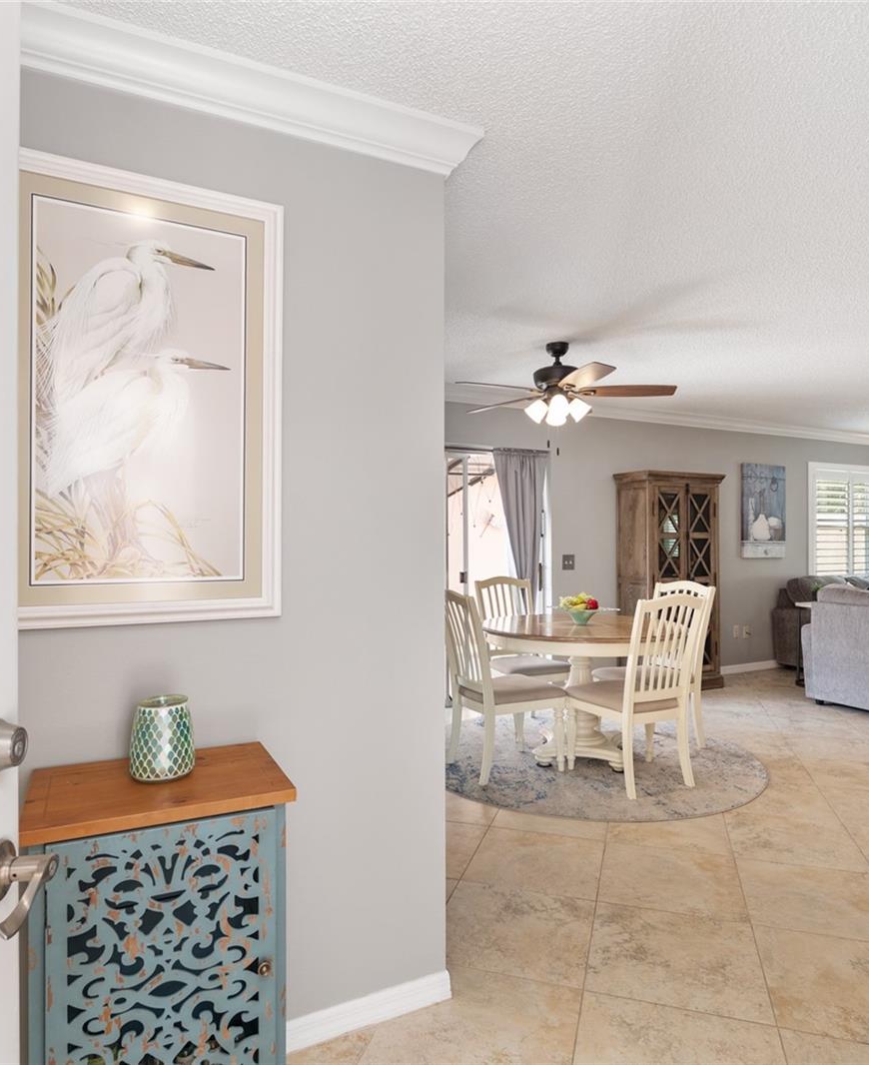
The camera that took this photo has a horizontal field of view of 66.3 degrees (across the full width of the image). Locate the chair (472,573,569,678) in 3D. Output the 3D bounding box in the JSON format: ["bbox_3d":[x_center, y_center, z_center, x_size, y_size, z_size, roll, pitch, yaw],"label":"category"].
[{"bbox_3d":[0.608,0.836,4.537,0.470,1.020,0.600,0,-1,-26],"label":"chair"}]

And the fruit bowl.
[{"bbox_3d":[0.899,0.483,4.155,0.240,0.190,0.240,0,0,0],"label":"fruit bowl"}]

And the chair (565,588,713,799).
[{"bbox_3d":[1.070,0.825,3.590,0.500,1.000,0.560,0,-1,-22],"label":"chair"}]

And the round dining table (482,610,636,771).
[{"bbox_3d":[0.913,0.953,4.154,1.220,0.757,1.220,0,0,0],"label":"round dining table"}]

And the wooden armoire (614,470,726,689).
[{"bbox_3d":[2.042,0.426,5.748,0.880,1.836,0.430,0,-1,-26],"label":"wooden armoire"}]

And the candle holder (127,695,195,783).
[{"bbox_3d":[-0.582,0.439,1.430,0.132,0.152,0.132,0,-1,-26],"label":"candle holder"}]

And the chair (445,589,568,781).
[{"bbox_3d":[0.363,0.832,3.795,0.610,1.010,0.470,0,-1,-26],"label":"chair"}]

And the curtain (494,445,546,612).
[{"bbox_3d":[0.696,0.324,5.298,0.532,1.966,0.110,0,-1,-26],"label":"curtain"}]

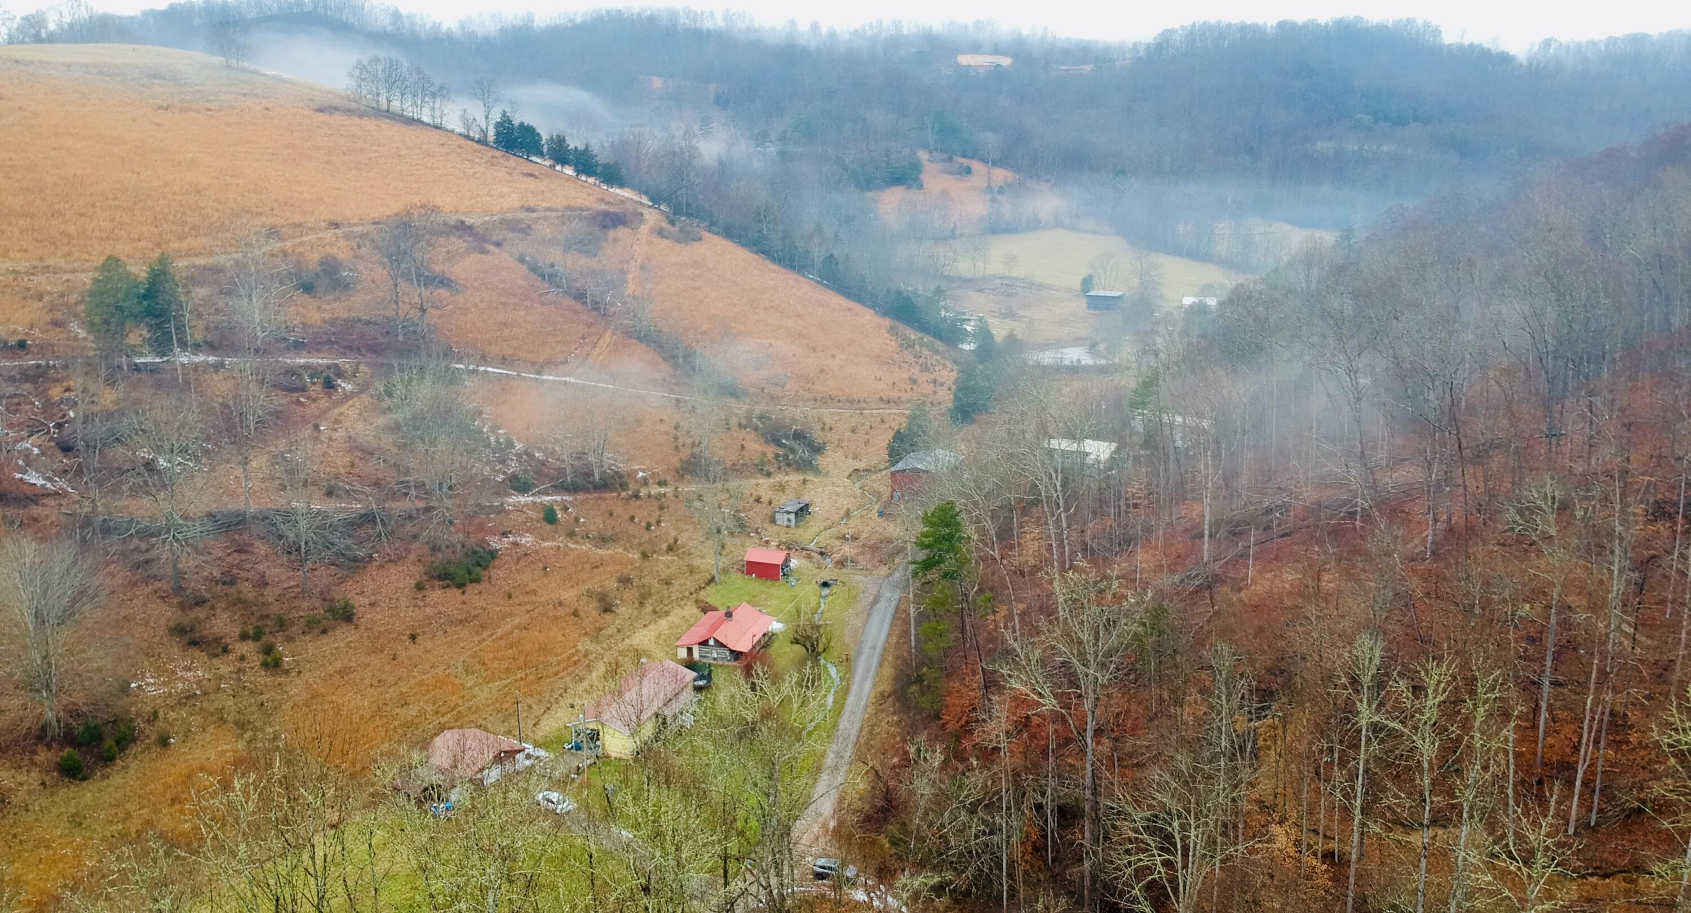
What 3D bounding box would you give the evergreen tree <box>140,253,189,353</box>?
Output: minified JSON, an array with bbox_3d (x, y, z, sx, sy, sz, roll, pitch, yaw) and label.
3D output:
[{"bbox_3d":[-123.800,-27.520,222.000,9.130,18.530,9.130,0,15,0],"label":"evergreen tree"}]

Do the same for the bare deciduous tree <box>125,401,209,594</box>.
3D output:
[{"bbox_3d":[-85.070,5.390,153.000,10.430,25.420,10.430,0,15,0],"label":"bare deciduous tree"}]

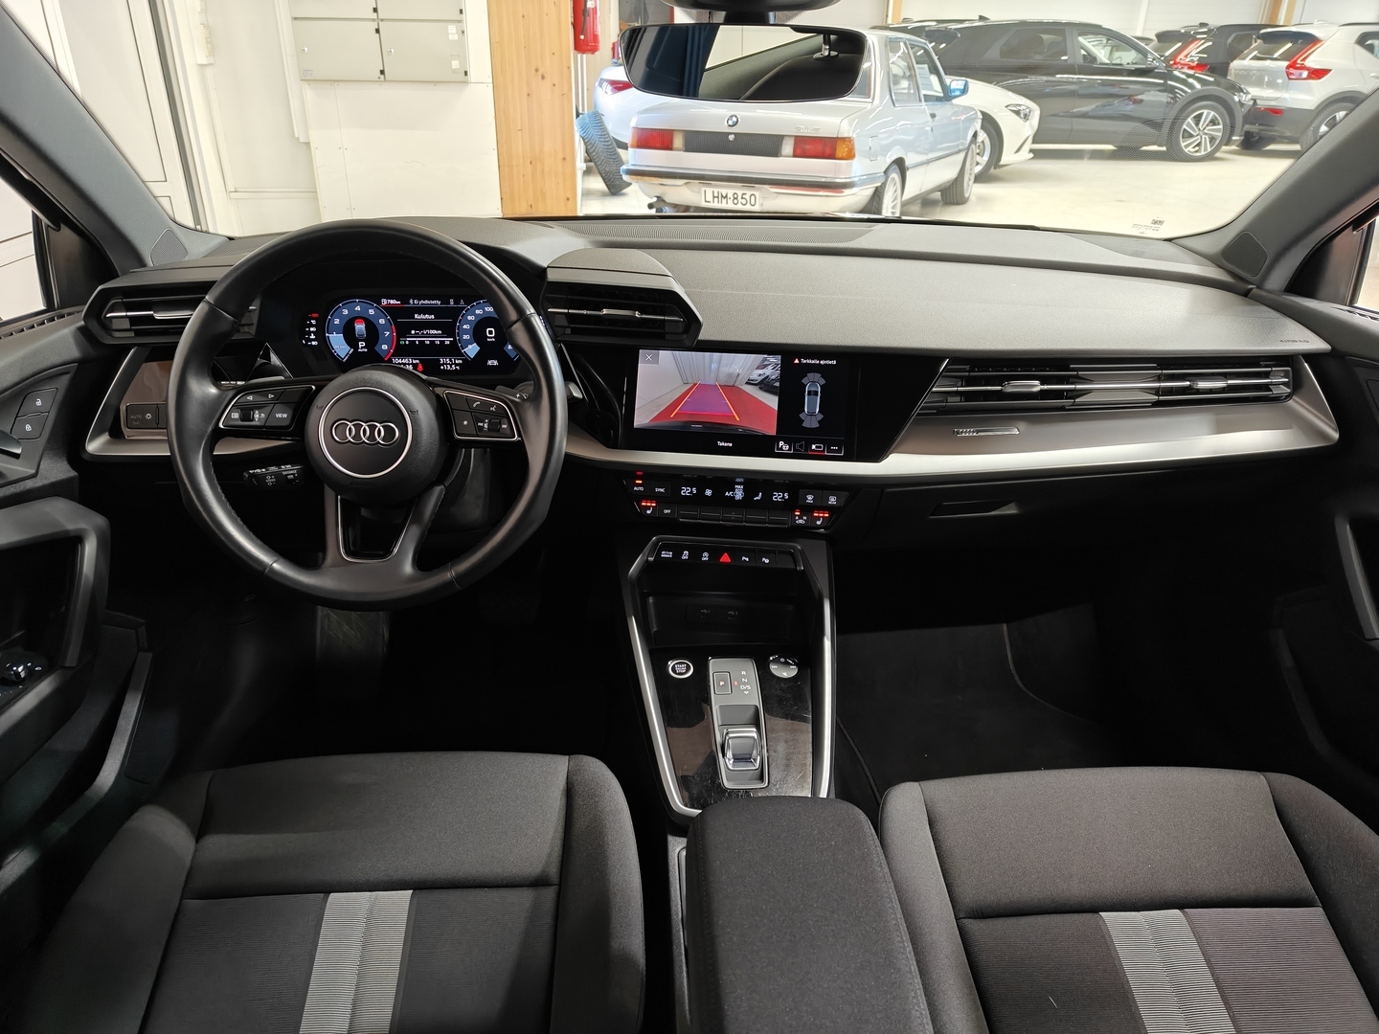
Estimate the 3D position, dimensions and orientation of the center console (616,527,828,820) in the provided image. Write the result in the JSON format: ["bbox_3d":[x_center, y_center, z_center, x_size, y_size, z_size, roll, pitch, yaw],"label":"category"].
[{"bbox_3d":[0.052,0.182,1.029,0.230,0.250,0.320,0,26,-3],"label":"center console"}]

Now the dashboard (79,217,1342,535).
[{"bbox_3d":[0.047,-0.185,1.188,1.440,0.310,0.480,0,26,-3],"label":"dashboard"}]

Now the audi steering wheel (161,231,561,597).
[{"bbox_3d":[-0.305,-0.098,0.933,0.370,0.370,0.100,0,-3,-3],"label":"audi steering wheel"}]

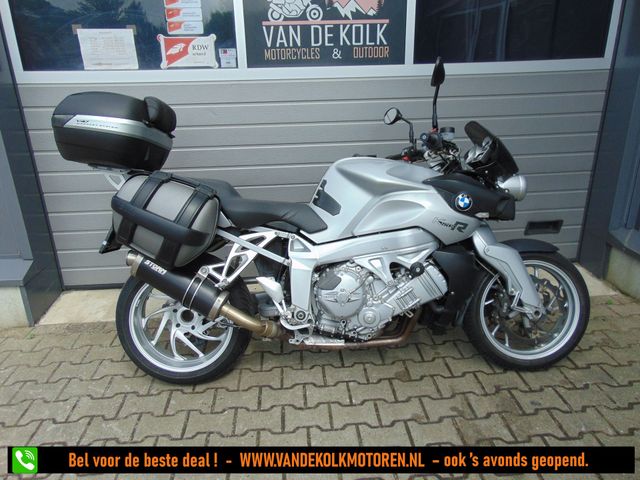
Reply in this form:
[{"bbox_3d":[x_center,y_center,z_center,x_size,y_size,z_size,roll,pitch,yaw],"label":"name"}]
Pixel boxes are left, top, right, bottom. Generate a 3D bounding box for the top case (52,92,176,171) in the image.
[{"bbox_3d":[-0.896,-0.474,2.070,0.460,0.315,0.560,6,4,-2],"label":"top case"}]

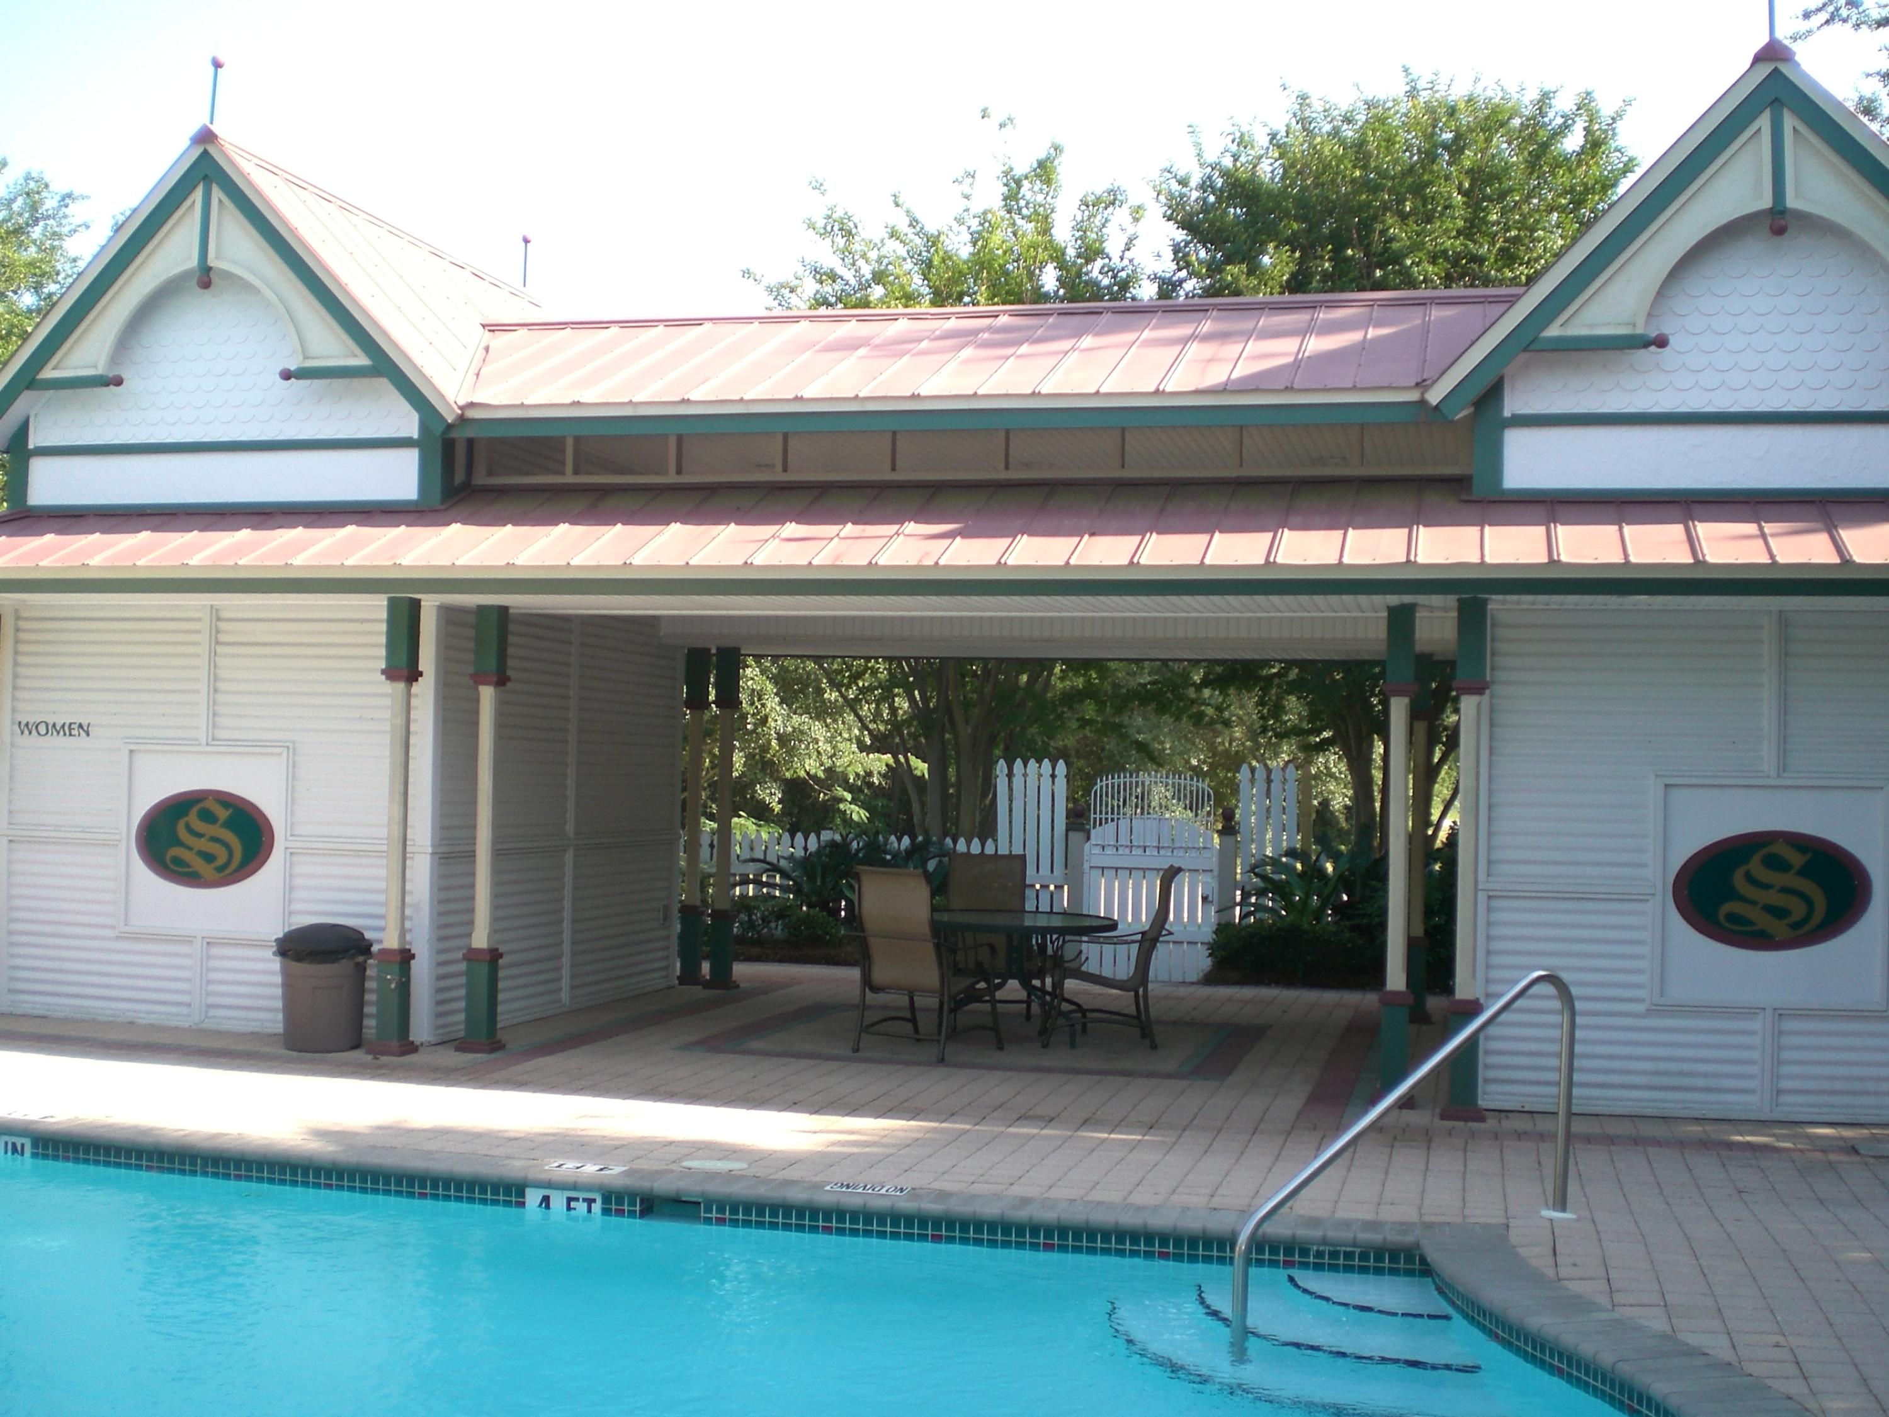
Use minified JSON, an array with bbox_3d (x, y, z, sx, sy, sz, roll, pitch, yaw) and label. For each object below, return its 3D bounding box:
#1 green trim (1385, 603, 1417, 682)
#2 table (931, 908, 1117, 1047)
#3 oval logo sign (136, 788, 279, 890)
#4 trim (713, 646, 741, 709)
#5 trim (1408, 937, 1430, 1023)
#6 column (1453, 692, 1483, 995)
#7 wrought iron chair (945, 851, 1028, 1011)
[{"bbox_3d":[2.215,-0.318,10.047,0.140,0.385,0.140,1,-2,13],"label":"green trim"},{"bbox_3d":[0.421,1.590,12.223,1.194,0.701,1.194,1,-2,0],"label":"table"},{"bbox_3d":[-4.200,0.746,11.780,0.900,0.560,0.035,1,-2,13],"label":"oval logo sign"},{"bbox_3d":[-1.543,-0.231,14.745,0.145,0.410,0.145,1,-2,13],"label":"trim"},{"bbox_3d":[3.099,1.761,13.547,0.136,0.526,0.136,1,-2,15],"label":"trim"},{"bbox_3d":[2.434,0.642,9.625,0.096,1.405,0.096,1,-2,15],"label":"column"},{"bbox_3d":[0.310,1.455,12.920,0.620,1.045,0.760,2,-2,-10],"label":"wrought iron chair"}]

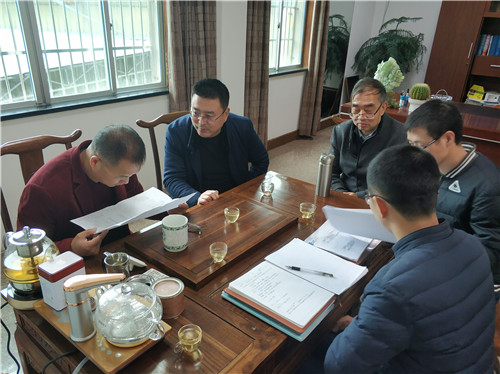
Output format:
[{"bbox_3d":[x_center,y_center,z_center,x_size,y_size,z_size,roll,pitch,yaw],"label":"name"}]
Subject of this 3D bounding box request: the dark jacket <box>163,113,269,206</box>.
[{"bbox_3d":[-0.194,-0.045,1.956,0.520,0.620,0.420,-7,25,-20],"label":"dark jacket"}]

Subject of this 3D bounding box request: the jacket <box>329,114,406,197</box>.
[{"bbox_3d":[0.617,-0.045,2.080,0.510,0.620,0.400,16,27,30],"label":"jacket"}]

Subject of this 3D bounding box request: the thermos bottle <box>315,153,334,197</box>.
[{"bbox_3d":[0.363,-0.060,1.874,0.072,0.210,0.072,2,23,-1],"label":"thermos bottle"}]

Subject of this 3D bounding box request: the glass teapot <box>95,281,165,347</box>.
[{"bbox_3d":[-0.300,0.297,0.950,0.190,0.140,0.150,15,26,28],"label":"glass teapot"}]

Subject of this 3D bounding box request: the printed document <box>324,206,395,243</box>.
[{"bbox_3d":[0.430,0.145,1.488,0.270,0.150,0.080,-4,24,-14],"label":"printed document"}]

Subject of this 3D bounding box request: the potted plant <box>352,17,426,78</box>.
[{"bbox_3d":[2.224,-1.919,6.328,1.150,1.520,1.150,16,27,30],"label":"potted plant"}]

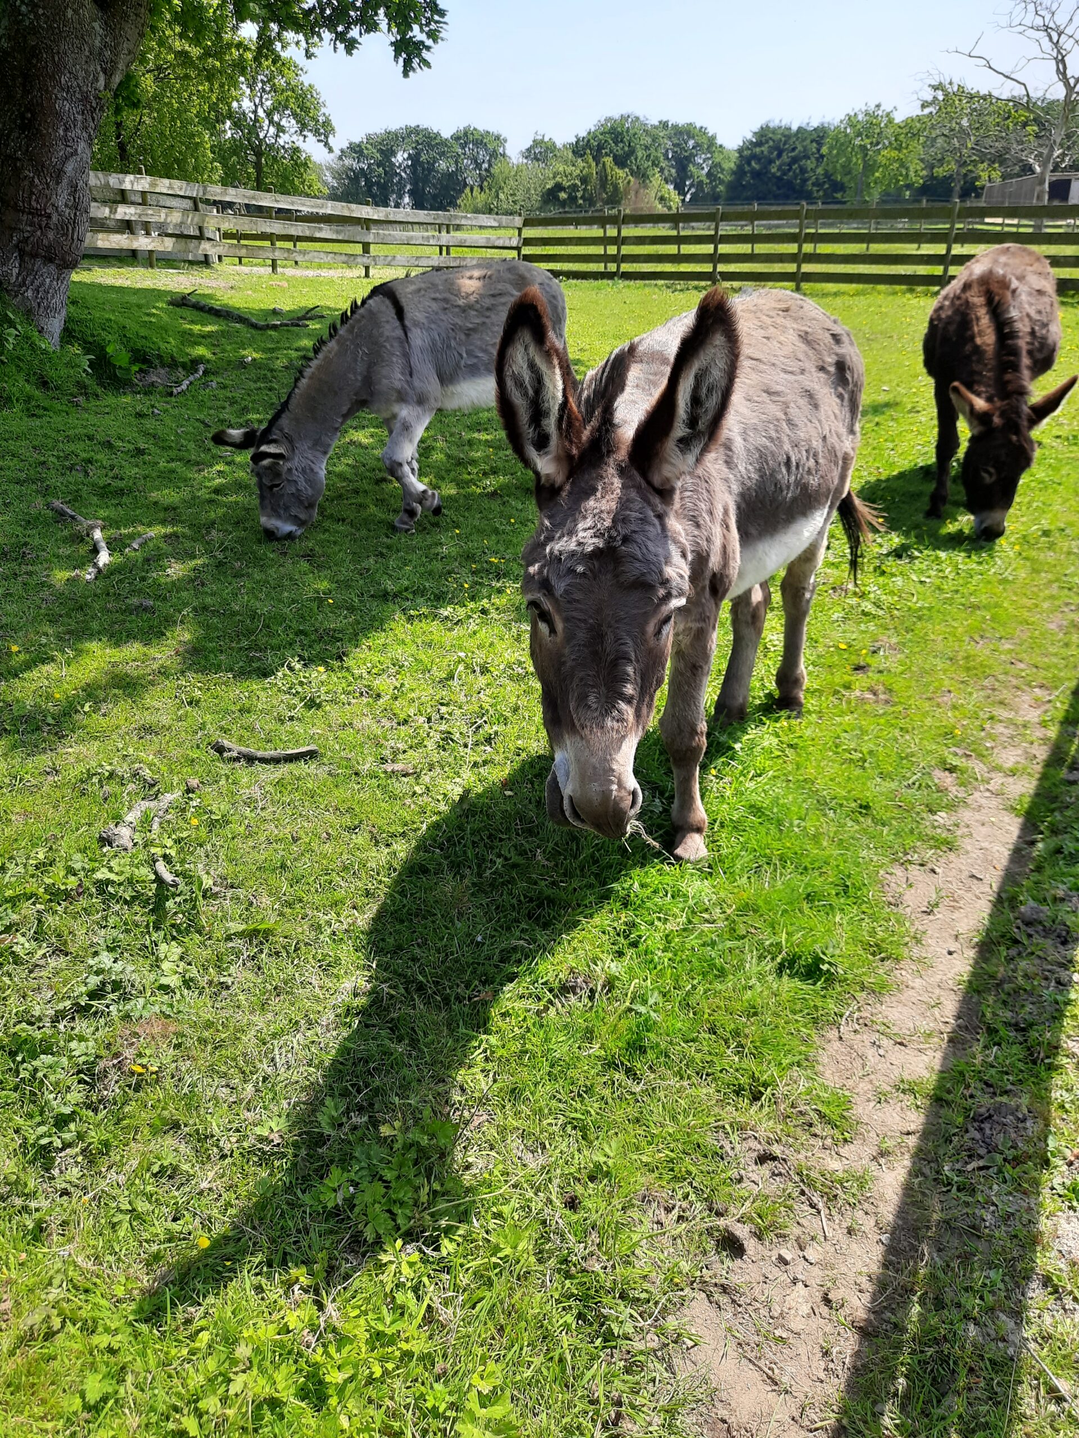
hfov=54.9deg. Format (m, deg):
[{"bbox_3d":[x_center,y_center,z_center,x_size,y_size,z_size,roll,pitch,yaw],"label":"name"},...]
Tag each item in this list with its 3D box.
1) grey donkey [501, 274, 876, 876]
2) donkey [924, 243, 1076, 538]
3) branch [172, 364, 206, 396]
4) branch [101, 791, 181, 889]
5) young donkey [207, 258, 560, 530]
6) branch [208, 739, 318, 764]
[{"bbox_3d":[0.345,-0.278,2.199,0.544,1.255,1.737,9,26,19],"label":"grey donkey"},{"bbox_3d":[2.145,-1.618,4.956,0.586,1.172,1.360,8,26,17],"label":"donkey"},{"bbox_3d":[-2.654,-2.565,7.850,0.120,0.100,0.650,-1,25,-3],"label":"branch"},{"bbox_3d":[-0.946,0.259,2.449,0.185,0.070,0.380,-7,26,-15],"label":"branch"},{"bbox_3d":[-0.578,-1.426,4.631,1.517,1.140,0.502,-14,28,-27],"label":"young donkey"},{"bbox_3d":[-0.746,0.090,2.820,0.300,0.055,0.075,0,25,0],"label":"branch"}]

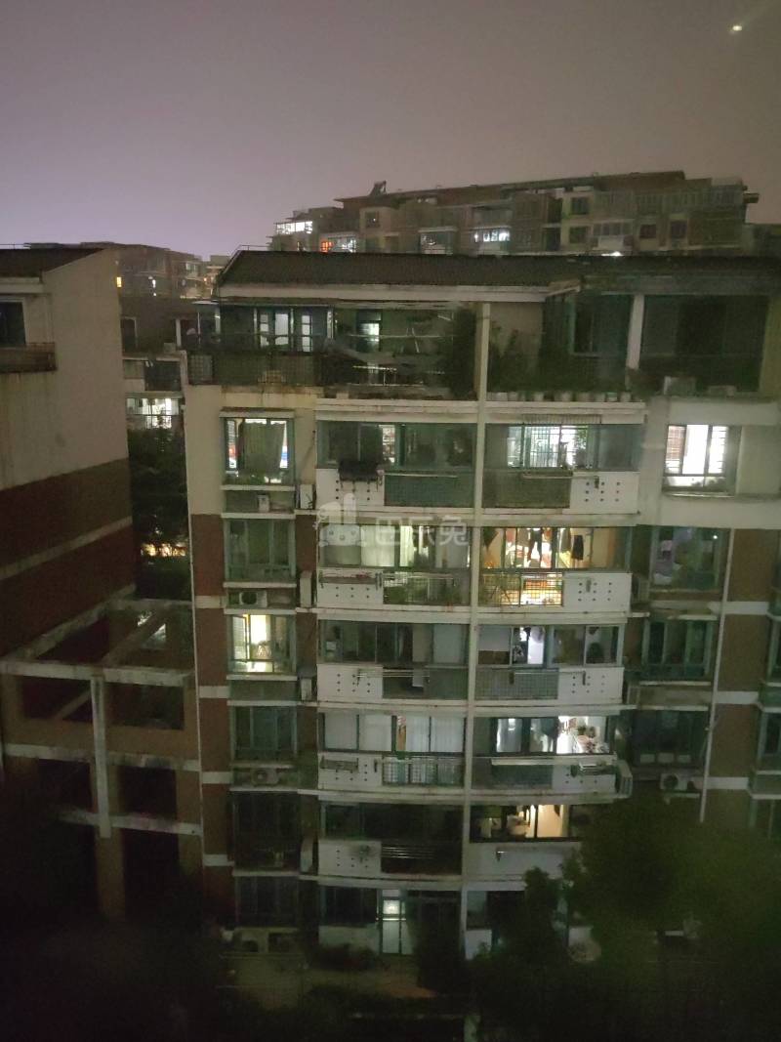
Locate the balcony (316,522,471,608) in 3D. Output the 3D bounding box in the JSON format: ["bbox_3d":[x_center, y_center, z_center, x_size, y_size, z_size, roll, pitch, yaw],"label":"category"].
[{"bbox_3d":[0.139,1.134,23.948,4.378,2.503,1.500,1,11,2],"label":"balcony"}]

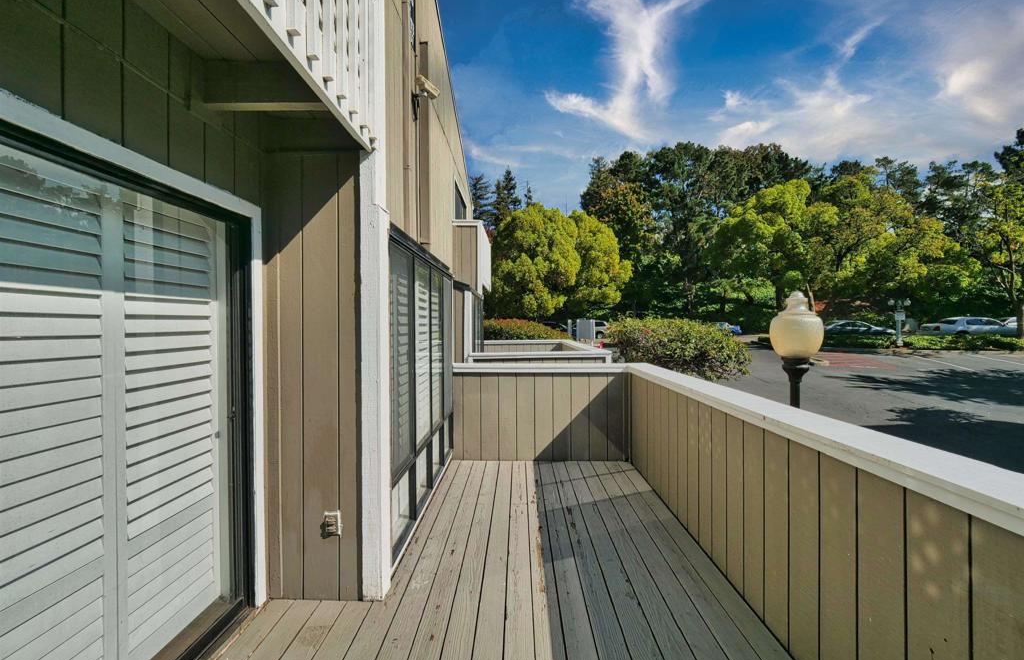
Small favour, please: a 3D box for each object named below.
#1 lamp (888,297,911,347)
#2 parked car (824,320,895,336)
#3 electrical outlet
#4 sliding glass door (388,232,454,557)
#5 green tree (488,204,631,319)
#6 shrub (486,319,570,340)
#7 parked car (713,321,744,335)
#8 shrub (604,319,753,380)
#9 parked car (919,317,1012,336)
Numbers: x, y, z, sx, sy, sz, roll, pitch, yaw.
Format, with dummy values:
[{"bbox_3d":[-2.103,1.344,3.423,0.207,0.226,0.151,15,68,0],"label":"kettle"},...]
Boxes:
[{"bbox_3d":[18.250,-0.264,19.500,1.000,2.250,0.350,0,0,0],"label":"lamp"},{"bbox_3d":[23.200,0.112,28.400,4.750,1.450,1.820,0,0,8],"label":"parked car"},{"bbox_3d":[-0.985,1.065,2.275,0.090,0.130,0.055,0,0,0],"label":"electrical outlet"},{"bbox_3d":[-0.725,0.400,3.570,0.100,1.970,2.200,0,0,1],"label":"sliding glass door"},{"bbox_3d":[3.300,-3.898,29.000,9.600,9.500,9.000,0,0,0],"label":"green tree"},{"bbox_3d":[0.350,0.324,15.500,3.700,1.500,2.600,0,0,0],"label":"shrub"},{"bbox_3d":[21.900,-0.053,43.500,4.600,1.450,1.800,0,0,10],"label":"parked car"},{"bbox_3d":[3.120,0.501,8.000,2.600,1.450,2.300,0,0,0],"label":"shrub"},{"bbox_3d":[27.200,-0.006,24.500,4.750,1.400,1.820,0,0,9],"label":"parked car"}]

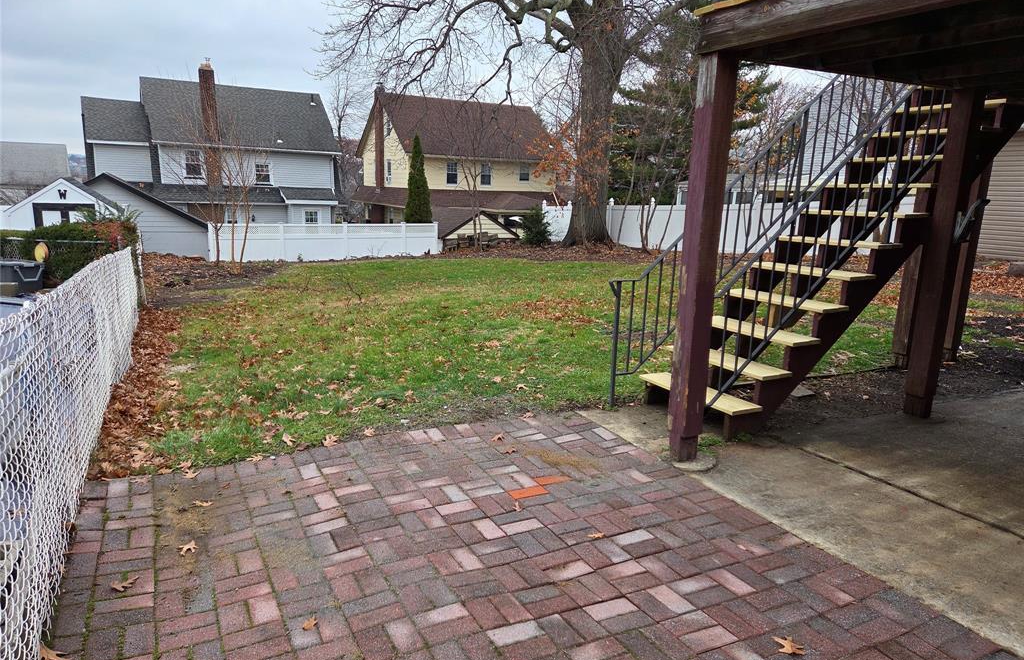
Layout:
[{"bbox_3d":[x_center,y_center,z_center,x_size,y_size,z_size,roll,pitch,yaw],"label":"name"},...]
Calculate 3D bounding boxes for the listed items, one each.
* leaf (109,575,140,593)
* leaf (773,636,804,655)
[{"bbox_3d":[-1.490,0.973,2.623,0.115,0.025,0.100,2,12,0],"label":"leaf"},{"bbox_3d":[0.969,1.102,2.383,0.112,0.020,0.090,2,12,0],"label":"leaf"}]

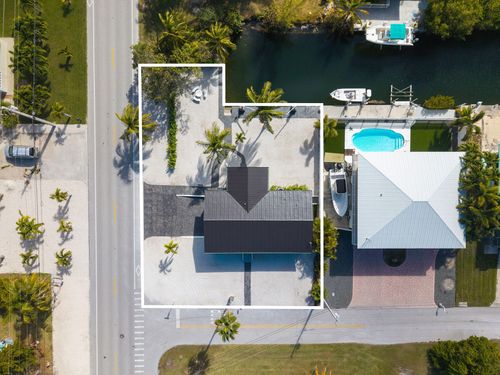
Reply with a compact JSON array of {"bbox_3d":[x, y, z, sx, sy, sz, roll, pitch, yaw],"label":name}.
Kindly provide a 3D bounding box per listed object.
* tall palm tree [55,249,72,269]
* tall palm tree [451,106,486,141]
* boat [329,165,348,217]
[{"bbox_3d":[-28.500,10.900,53.850,2.700,3.500,2.800,0,90,0],"label":"tall palm tree"},{"bbox_3d":[32.700,-9.500,53.000,4.700,5.200,4.800,0,90,0],"label":"tall palm tree"},{"bbox_3d":[13.800,0.542,53.711,2.700,2.500,8.000,-5,89,1],"label":"boat"}]

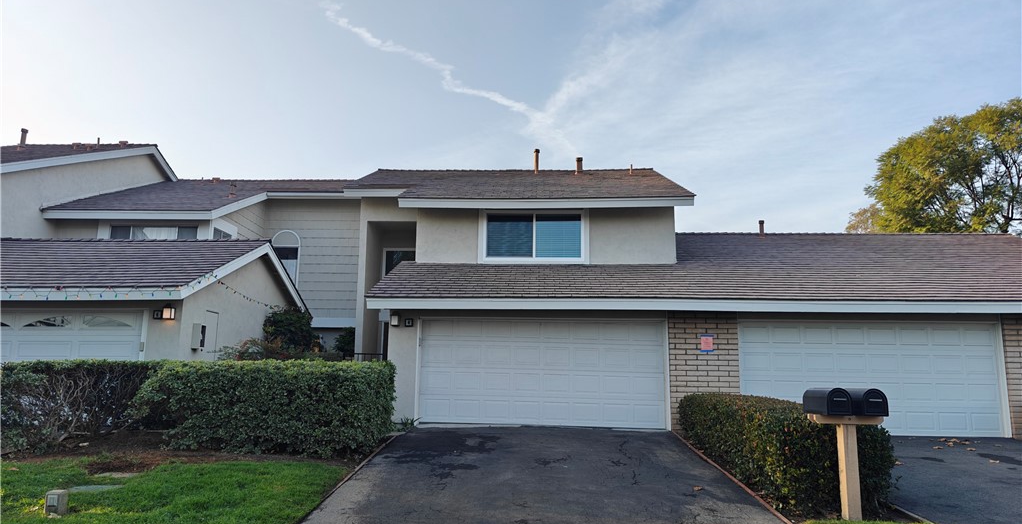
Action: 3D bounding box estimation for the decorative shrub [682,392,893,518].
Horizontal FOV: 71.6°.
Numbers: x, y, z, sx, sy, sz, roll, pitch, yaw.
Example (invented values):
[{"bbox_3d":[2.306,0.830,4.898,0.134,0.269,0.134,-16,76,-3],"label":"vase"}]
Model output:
[{"bbox_3d":[3.696,2.601,10.361,1.280,1.100,5.200,1,-9,2],"label":"decorative shrub"}]

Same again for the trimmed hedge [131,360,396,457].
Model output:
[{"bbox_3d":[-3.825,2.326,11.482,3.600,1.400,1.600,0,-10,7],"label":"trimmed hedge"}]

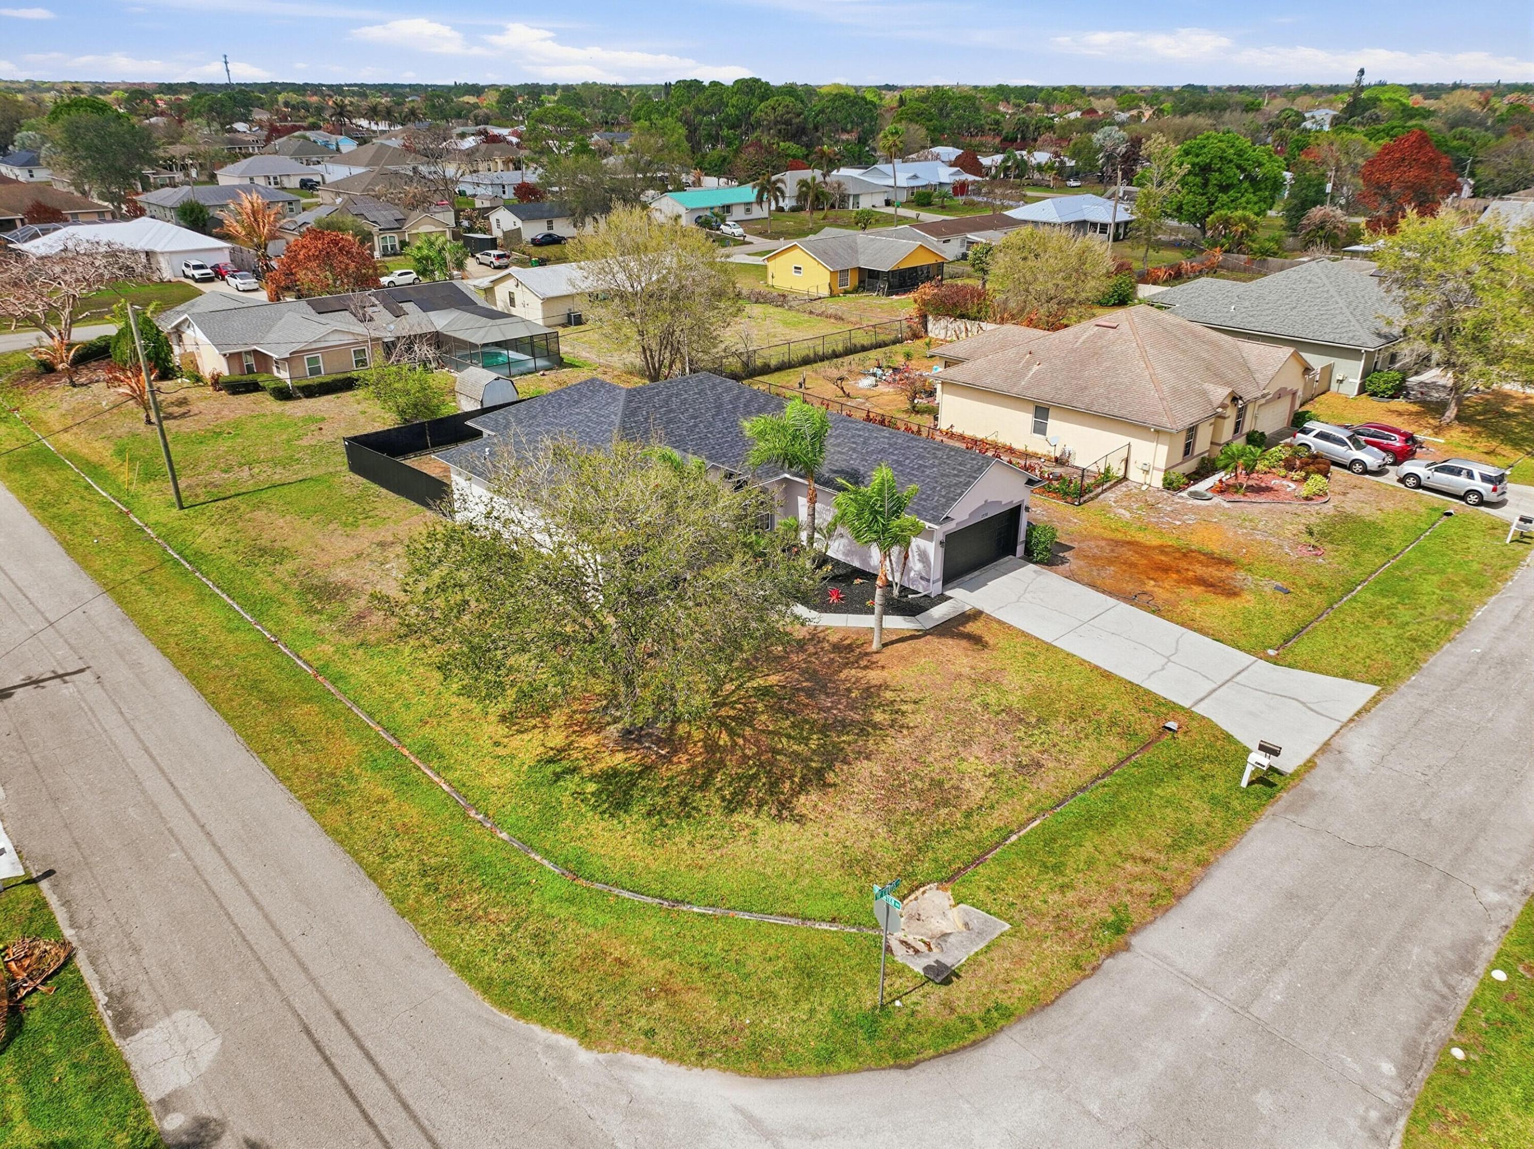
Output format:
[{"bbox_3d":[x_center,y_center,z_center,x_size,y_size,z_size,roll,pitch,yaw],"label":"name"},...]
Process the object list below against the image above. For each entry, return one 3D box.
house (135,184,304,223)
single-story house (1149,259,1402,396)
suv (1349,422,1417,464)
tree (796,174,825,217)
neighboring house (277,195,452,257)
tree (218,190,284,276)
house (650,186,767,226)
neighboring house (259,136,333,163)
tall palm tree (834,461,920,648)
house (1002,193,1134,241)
[{"bbox_3d":[-78.561,-53.463,152.313,17.100,4.900,16.380,-21,32,-38],"label":"house"},{"bbox_3d":[36.393,-18.795,76.012,17.200,6.000,20.000,-22,33,-39],"label":"single-story house"},{"bbox_3d":[31.964,-7.157,56.212,1.890,1.690,4.780,-21,35,-38],"label":"suv"},{"bbox_3d":[6.098,-51.155,145.480,4.194,6.651,4.194,0,25,0],"label":"tree"},{"bbox_3d":[-46.774,-39.870,122.032,15.800,5.700,15.500,-21,32,-38],"label":"neighboring house"},{"bbox_3d":[-50.379,-33.318,104.625,6.200,8.400,6.200,-11,27,-22],"label":"tree"},{"bbox_3d":[-7.449,-52.551,150.680,16.100,4.400,9.500,-21,32,-38],"label":"house"},{"bbox_3d":[-110.408,-99.493,251.005,13.000,5.600,18.500,-21,32,-38],"label":"neighboring house"},{"bbox_3d":[3.842,-0.357,35.433,3.000,6.500,3.000,0,25,0],"label":"tall palm tree"},{"bbox_3d":[39.111,-45.198,135.001,16.600,4.700,13.700,-21,32,-38],"label":"house"}]

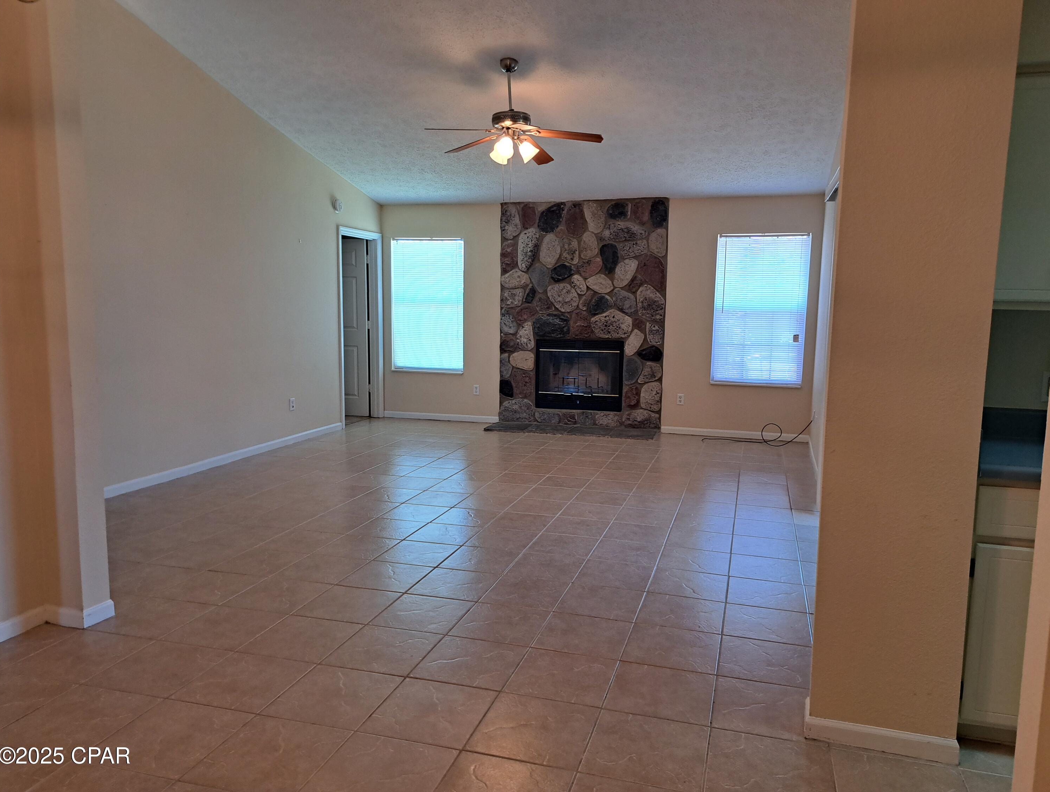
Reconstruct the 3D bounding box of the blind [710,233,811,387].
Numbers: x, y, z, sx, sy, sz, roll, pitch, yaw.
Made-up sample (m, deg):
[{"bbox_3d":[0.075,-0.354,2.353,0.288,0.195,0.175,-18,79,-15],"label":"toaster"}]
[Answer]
[{"bbox_3d":[2.341,-0.849,7.308,0.860,1.490,0.050,3,7,17],"label":"blind"}]

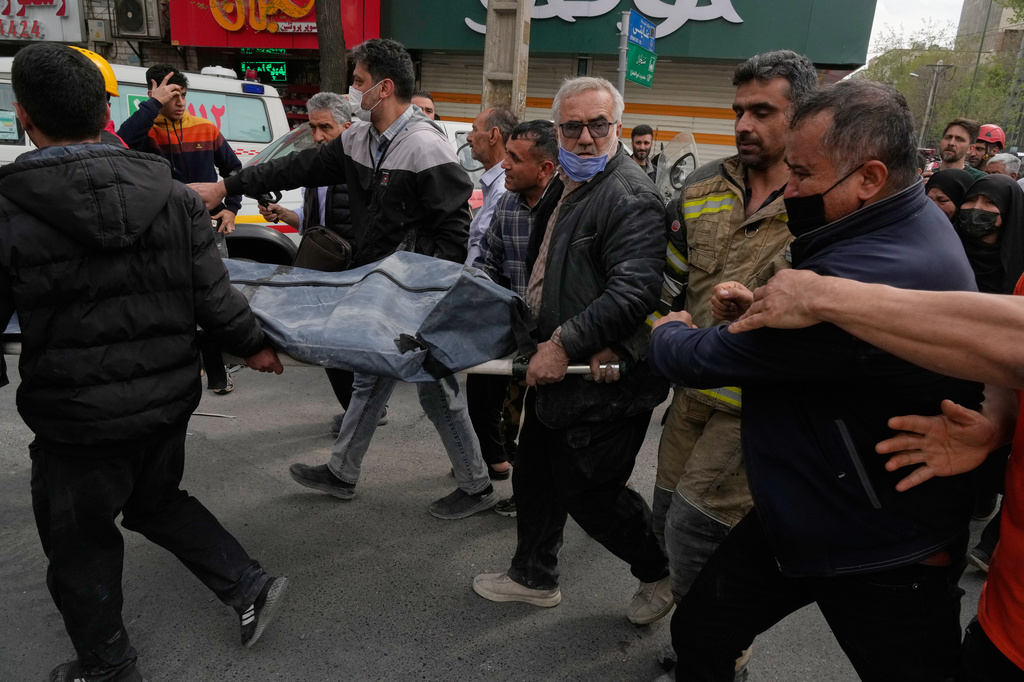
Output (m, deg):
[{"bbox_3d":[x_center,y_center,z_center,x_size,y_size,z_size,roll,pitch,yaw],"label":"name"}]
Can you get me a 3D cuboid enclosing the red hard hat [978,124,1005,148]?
[{"bbox_3d":[3.303,-1.420,4.750,0.270,0.170,0.220,2,16,-7],"label":"red hard hat"}]

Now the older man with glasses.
[{"bbox_3d":[0.261,0.102,2.084,0.660,1.690,0.550,-4,18,-26],"label":"older man with glasses"}]

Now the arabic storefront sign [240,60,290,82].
[{"bbox_3d":[-4.352,-4.748,12.000,0.970,0.350,0.090,9,17,16],"label":"arabic storefront sign"}]

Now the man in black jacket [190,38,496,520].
[{"bbox_3d":[-0.593,-0.177,2.590,1.080,1.820,0.660,-4,18,-27],"label":"man in black jacket"}]

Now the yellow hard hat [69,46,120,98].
[{"bbox_3d":[-1.410,-0.866,2.180,0.285,0.160,0.220,6,16,6],"label":"yellow hard hat"}]

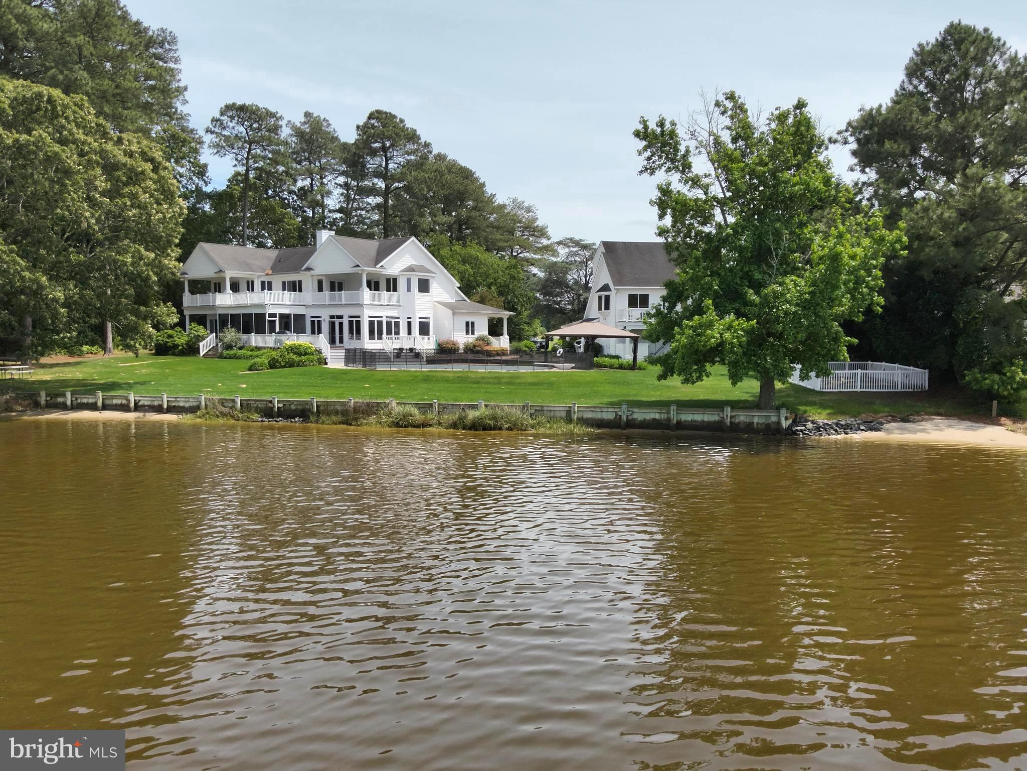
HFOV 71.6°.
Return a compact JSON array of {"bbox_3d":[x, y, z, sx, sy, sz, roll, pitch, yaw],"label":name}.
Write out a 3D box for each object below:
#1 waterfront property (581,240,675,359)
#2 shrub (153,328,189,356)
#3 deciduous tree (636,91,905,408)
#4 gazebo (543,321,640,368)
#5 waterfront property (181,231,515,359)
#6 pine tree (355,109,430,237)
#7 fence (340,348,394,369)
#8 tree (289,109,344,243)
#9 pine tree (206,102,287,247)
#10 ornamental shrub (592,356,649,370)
[{"bbox_3d":[13.226,-7.830,65.578,11.000,10.281,12.901,0,4,-6],"label":"waterfront property"},{"bbox_3d":[-28.853,-3.678,59.899,2.800,2.288,2.600,-2,5,-26],"label":"shrub"},{"bbox_3d":[12.836,-6.671,35.588,12.948,15.589,12.200,2,5,20],"label":"deciduous tree"},{"bbox_3d":[5.431,-2.761,48.933,4.100,3.287,4.700,-4,6,-40],"label":"gazebo"},{"bbox_3d":[-14.205,-7.741,63.067,19.993,10.400,20.734,3,5,35],"label":"waterfront property"},{"bbox_3d":[-12.821,-16.411,75.957,7.913,25.292,7.583,-1,5,-9],"label":"pine tree"},{"bbox_3d":[-9.975,-1.757,48.511,3.900,1.220,0.800,3,5,35],"label":"fence"},{"bbox_3d":[-21.487,-17.015,78.921,6.057,26.007,5.805,-1,5,-15],"label":"tree"},{"bbox_3d":[-27.810,-16.561,74.945,8.303,25.696,7.957,-2,5,-20],"label":"pine tree"},{"bbox_3d":[7.521,-1.601,49.624,3.900,0.900,1.300,3,5,35],"label":"ornamental shrub"}]

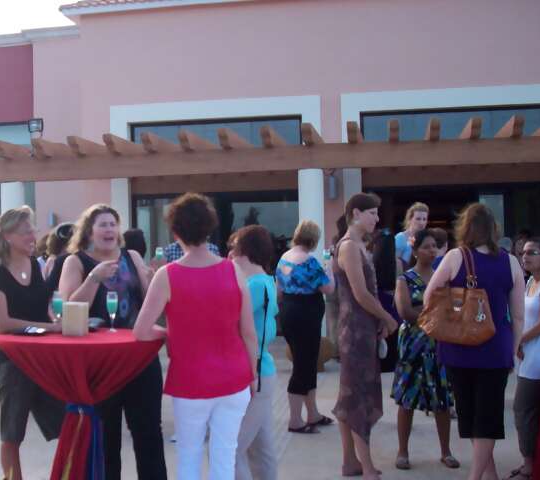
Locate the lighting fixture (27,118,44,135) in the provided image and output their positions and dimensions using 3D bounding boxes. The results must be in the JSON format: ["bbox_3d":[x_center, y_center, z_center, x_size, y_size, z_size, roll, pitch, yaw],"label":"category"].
[{"bbox_3d":[-3.010,-1.460,8.800,0.200,0.200,0.150,-1,-1,3],"label":"lighting fixture"}]

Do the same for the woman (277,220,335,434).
[{"bbox_3d":[0.282,0.679,5.567,0.470,1.690,0.380,-1,-1,33],"label":"woman"}]

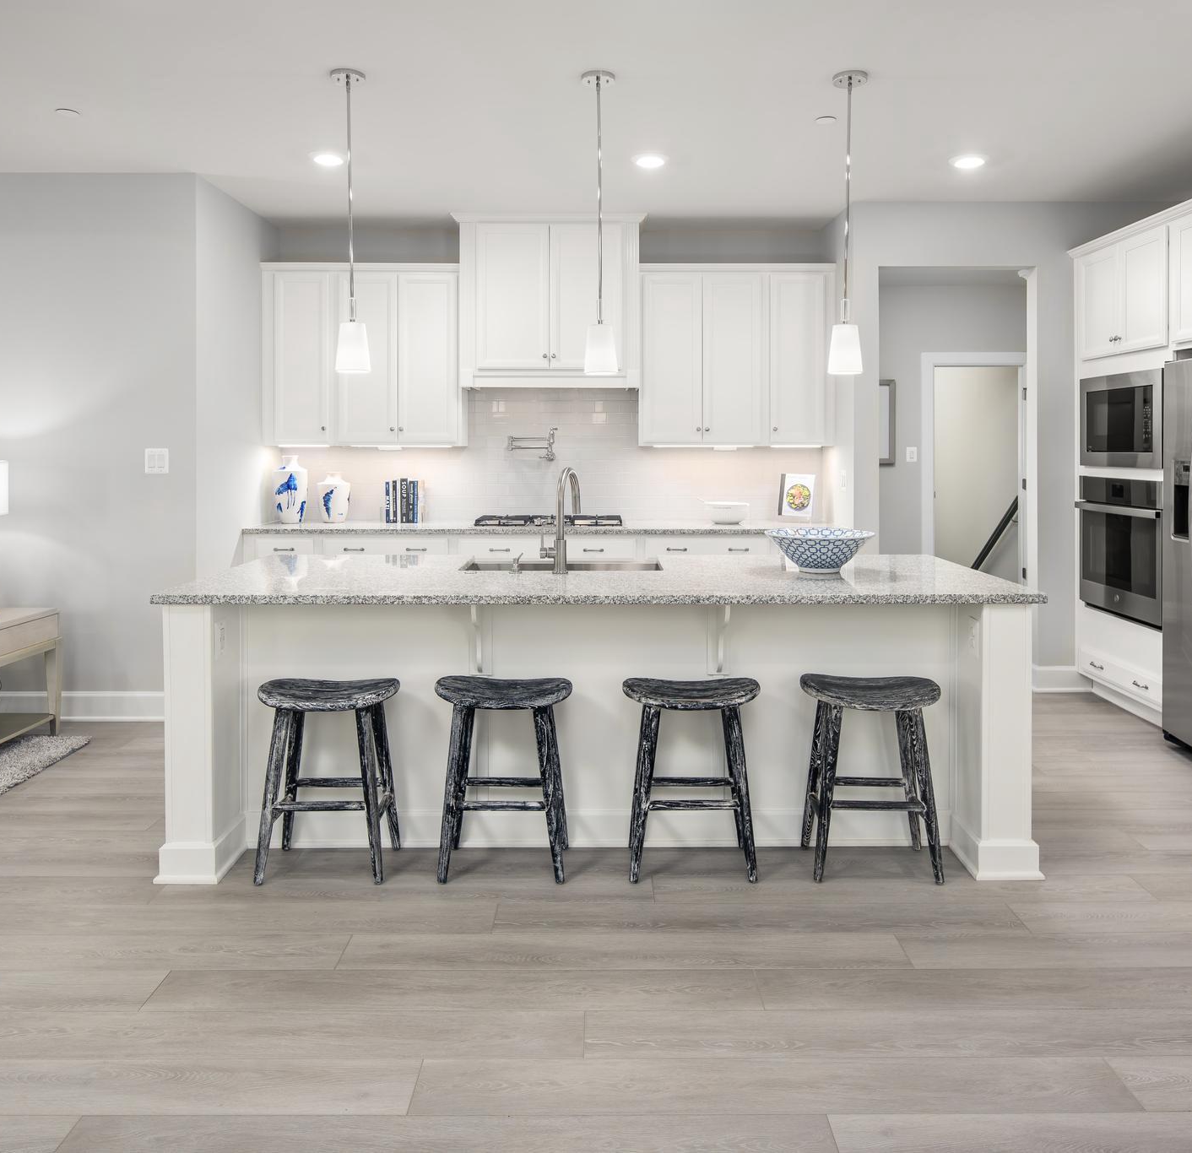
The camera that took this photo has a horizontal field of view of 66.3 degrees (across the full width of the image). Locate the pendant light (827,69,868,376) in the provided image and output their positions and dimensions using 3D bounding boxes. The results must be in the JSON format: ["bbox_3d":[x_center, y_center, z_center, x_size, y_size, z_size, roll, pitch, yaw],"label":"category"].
[{"bbox_3d":[0.939,-1.302,3.404,0.133,1.111,0.133,0,5,0],"label":"pendant light"}]

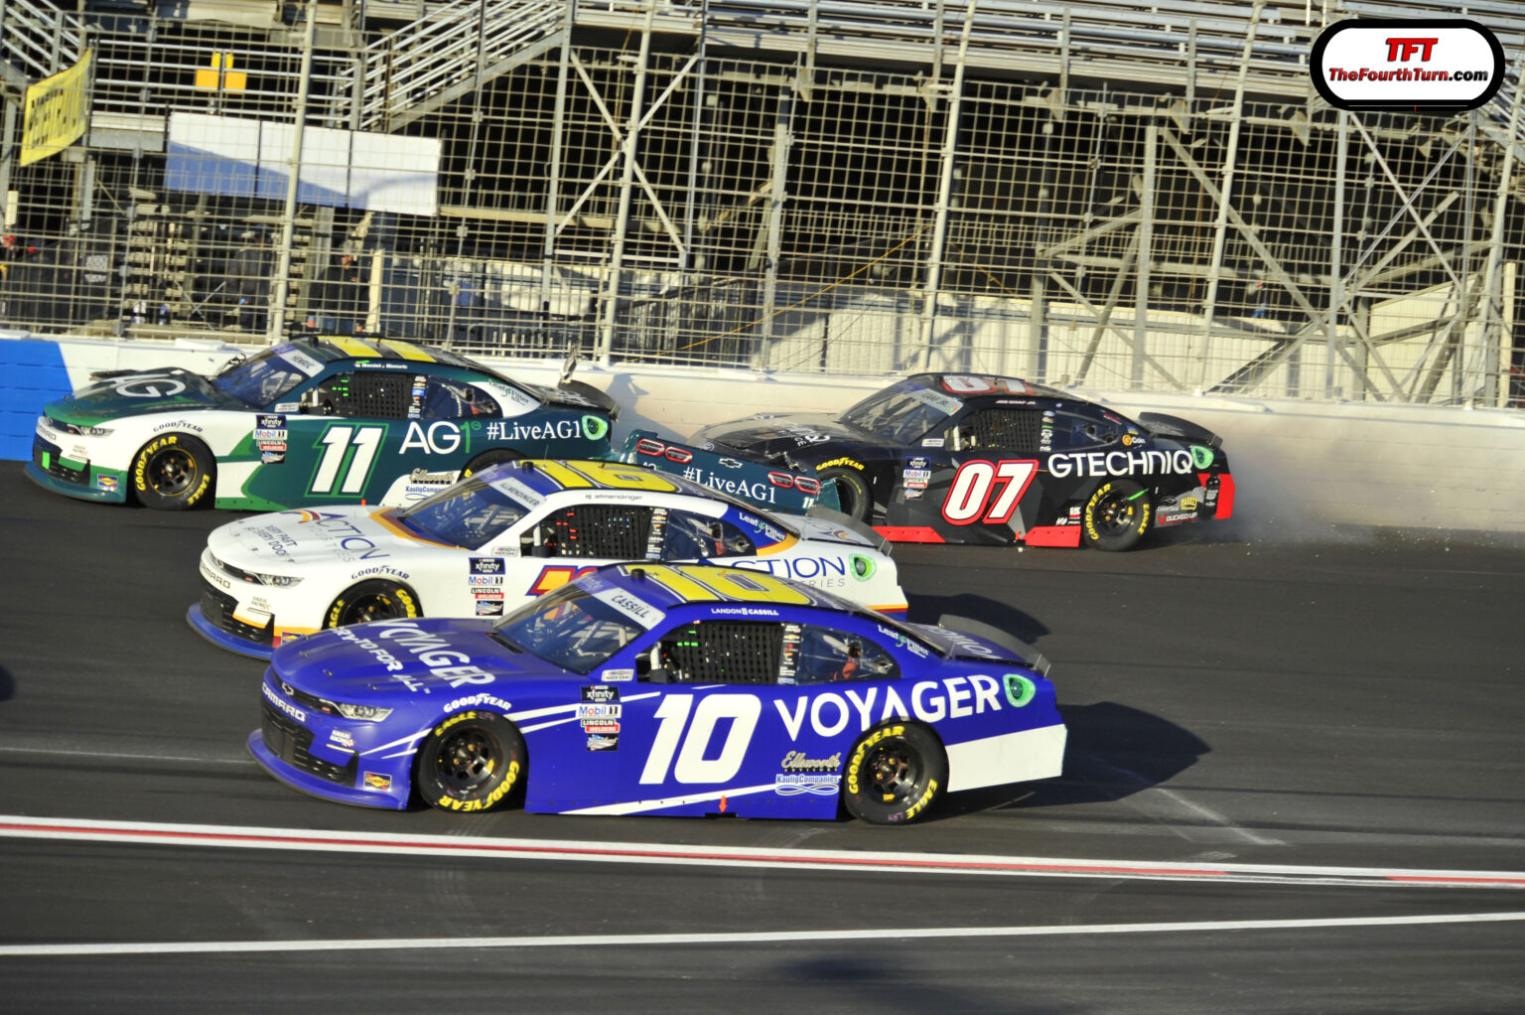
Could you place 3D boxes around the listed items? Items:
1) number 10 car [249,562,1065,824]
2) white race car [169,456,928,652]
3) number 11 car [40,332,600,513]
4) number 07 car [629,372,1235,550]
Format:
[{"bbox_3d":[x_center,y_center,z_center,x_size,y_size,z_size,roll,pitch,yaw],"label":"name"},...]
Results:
[{"bbox_3d":[-0.676,1.082,30.158,5.010,1.310,1.940,3,9,-26],"label":"number 10 car"},{"bbox_3d":[-1.548,0.384,34.380,5.010,1.310,1.940,3,9,-24],"label":"white race car"},{"bbox_3d":[-3.688,-0.715,41.132,4.950,1.310,1.940,3,9,-23],"label":"number 11 car"},{"bbox_3d":[1.655,-0.448,43.609,5.010,1.310,1.940,2,9,-25],"label":"number 07 car"}]

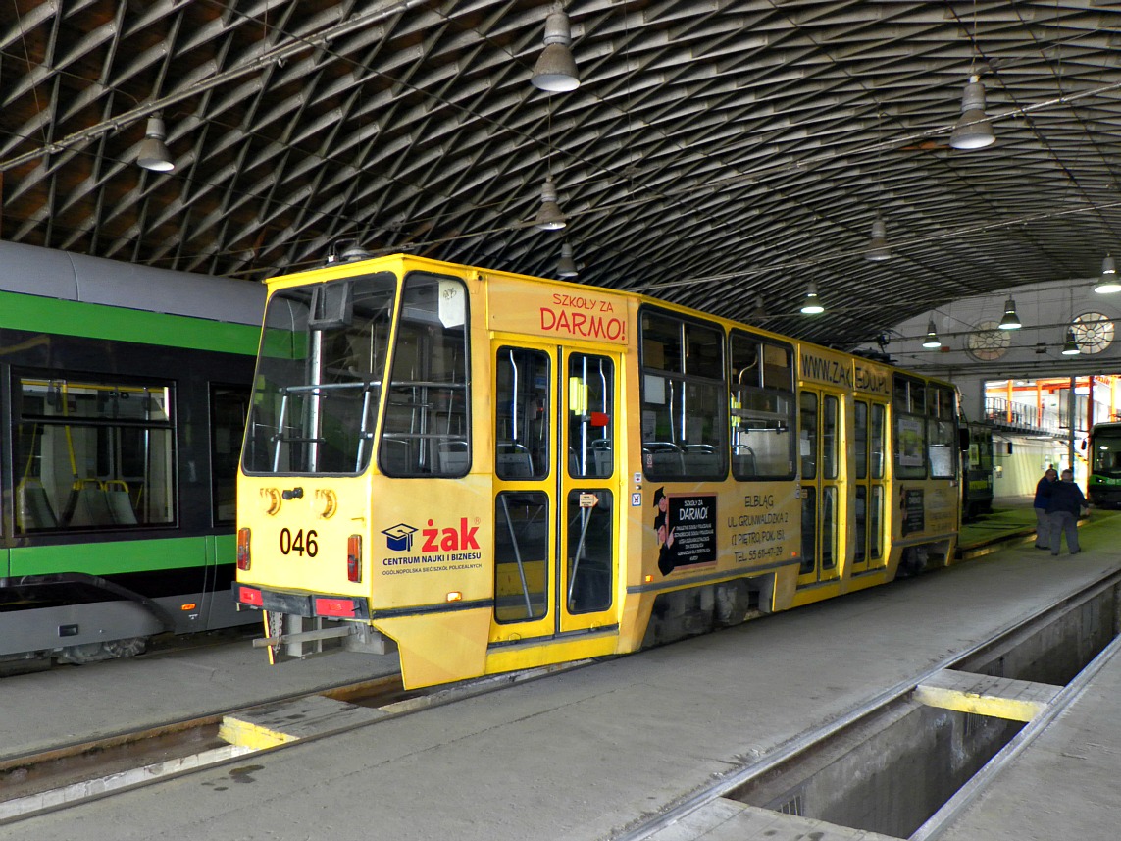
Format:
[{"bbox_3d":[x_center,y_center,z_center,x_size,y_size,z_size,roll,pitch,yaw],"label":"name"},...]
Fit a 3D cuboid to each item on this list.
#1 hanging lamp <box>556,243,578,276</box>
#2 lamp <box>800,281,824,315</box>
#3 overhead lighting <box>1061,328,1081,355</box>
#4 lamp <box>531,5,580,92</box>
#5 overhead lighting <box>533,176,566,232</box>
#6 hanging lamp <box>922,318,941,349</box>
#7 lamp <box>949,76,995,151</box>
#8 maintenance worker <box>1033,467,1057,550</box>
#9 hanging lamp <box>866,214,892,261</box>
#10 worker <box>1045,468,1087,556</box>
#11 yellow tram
[{"bbox_3d":[0.140,-3.664,18.981,0.510,0.790,0.510,1,-3,0],"label":"hanging lamp"},{"bbox_3d":[6.536,-3.247,21.785,0.510,0.790,0.510,1,-3,0],"label":"lamp"},{"bbox_3d":[17.309,-2.690,28.582,0.510,0.790,0.510,1,-3,0],"label":"overhead lighting"},{"bbox_3d":[-0.049,-3.941,8.884,0.510,0.790,0.510,1,-3,0],"label":"lamp"},{"bbox_3d":[-0.147,-3.630,13.943,0.510,0.790,0.510,1,-3,0],"label":"overhead lighting"},{"bbox_3d":[12.095,-2.850,27.398,0.510,0.790,0.510,1,-3,0],"label":"hanging lamp"},{"bbox_3d":[4.911,-3.687,10.043,0.510,0.790,0.510,1,-3,0],"label":"lamp"},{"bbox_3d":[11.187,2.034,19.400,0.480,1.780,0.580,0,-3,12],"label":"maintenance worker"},{"bbox_3d":[6.072,-3.501,16.087,0.510,0.790,0.510,1,-3,0],"label":"hanging lamp"},{"bbox_3d":[10.859,1.961,18.100,0.780,1.800,0.480,2,-3,-9],"label":"worker"},{"bbox_3d":[2.531,0.703,10.870,2.400,3.360,13.500,-1,-4,41],"label":"yellow tram"}]

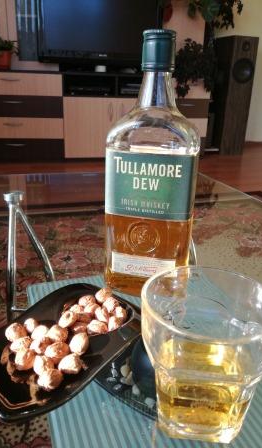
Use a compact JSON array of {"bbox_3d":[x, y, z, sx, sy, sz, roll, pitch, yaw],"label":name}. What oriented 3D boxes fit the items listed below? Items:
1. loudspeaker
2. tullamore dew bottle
[{"bbox_3d":[0.967,-1.204,3.356,0.240,1.020,0.295,-3,22,-12],"label":"loudspeaker"},{"bbox_3d":[0.023,-0.057,0.375,0.096,0.267,0.067,5,22,7],"label":"tullamore dew bottle"}]

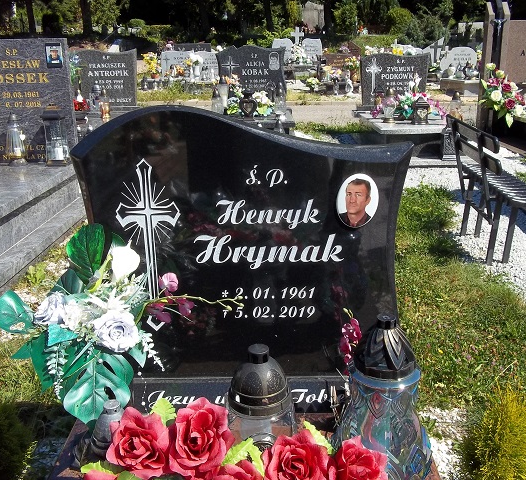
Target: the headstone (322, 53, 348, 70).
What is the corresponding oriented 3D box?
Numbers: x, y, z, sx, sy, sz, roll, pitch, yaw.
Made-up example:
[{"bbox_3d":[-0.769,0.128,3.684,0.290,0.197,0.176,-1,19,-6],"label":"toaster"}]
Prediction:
[{"bbox_3d":[1.650,-3.796,12.890,0.672,0.489,0.110,-1,17,1],"label":"headstone"}]

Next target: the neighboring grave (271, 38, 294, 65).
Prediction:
[{"bbox_3d":[0.489,-4.528,14.144,0.524,0.544,0.110,-1,17,1],"label":"neighboring grave"}]

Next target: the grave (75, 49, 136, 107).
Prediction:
[{"bbox_3d":[-2.035,-2.135,7.797,0.775,0.726,0.110,-1,17,1],"label":"grave"}]

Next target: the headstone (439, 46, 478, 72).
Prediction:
[{"bbox_3d":[4.173,-3.798,12.648,0.785,0.623,0.110,-1,17,1],"label":"headstone"}]

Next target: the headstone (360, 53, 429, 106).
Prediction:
[{"bbox_3d":[1.726,-2.099,7.760,0.883,0.674,0.110,-1,17,1],"label":"headstone"}]

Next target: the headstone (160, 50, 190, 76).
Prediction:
[{"bbox_3d":[-1.893,-3.879,13.118,0.675,0.572,0.110,-1,17,1],"label":"headstone"}]

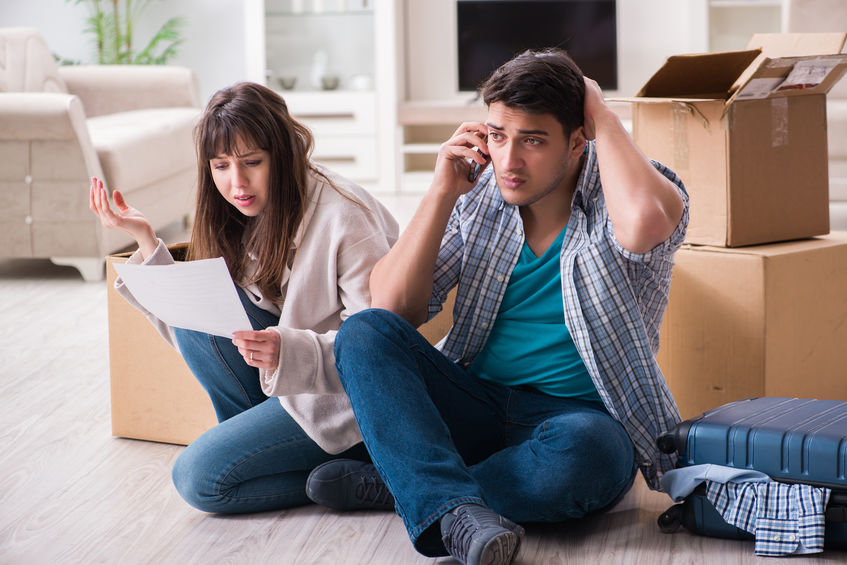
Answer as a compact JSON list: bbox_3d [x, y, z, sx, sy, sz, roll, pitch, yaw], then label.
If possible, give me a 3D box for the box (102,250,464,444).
[{"bbox_3d":[-0.282,0.123,5.036,0.540,0.360,0.460,4,8,34],"label":"box"}]

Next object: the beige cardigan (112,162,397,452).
[{"bbox_3d":[-0.288,0.046,4.420,0.460,0.490,0.470,3,8,33],"label":"beige cardigan"}]

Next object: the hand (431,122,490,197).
[{"bbox_3d":[0.065,-0.205,4.120,0.095,0.125,0.090,3,8,30],"label":"hand"}]

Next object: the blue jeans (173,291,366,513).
[{"bbox_3d":[-0.259,0.180,4.381,0.350,0.400,0.430,4,9,38],"label":"blue jeans"}]

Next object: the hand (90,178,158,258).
[{"bbox_3d":[-0.541,-0.119,4.440,0.105,0.145,0.100,5,9,41],"label":"hand"}]

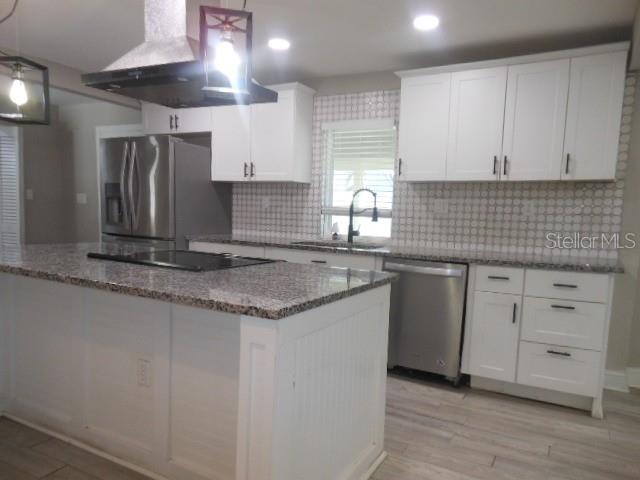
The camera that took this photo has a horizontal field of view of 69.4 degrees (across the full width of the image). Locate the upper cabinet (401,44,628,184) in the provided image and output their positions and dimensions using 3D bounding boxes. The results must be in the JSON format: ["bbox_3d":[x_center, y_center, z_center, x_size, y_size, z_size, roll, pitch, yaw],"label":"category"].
[{"bbox_3d":[1.328,-0.846,3.389,1.495,0.838,0.342,4,5,28],"label":"upper cabinet"}]

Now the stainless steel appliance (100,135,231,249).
[{"bbox_3d":[-1.524,-0.041,4.628,0.897,1.800,0.861,4,5,28],"label":"stainless steel appliance"}]

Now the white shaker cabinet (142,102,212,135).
[{"bbox_3d":[-1.379,-1.253,4.805,0.939,0.335,0.332,4,5,28],"label":"white shaker cabinet"}]

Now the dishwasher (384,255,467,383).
[{"bbox_3d":[0.852,0.564,3.541,0.593,0.855,0.605,4,5,28],"label":"dishwasher"}]

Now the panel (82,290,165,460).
[{"bbox_3d":[-0.938,0.597,2.179,0.555,0.750,0.025,4,5,28],"label":"panel"}]

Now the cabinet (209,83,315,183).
[{"bbox_3d":[-0.552,-0.966,4.380,0.951,0.833,0.342,4,5,28],"label":"cabinet"}]

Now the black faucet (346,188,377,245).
[{"bbox_3d":[0.367,-0.203,3.999,0.285,0.481,0.070,4,5,28],"label":"black faucet"}]

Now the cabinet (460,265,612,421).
[{"bbox_3d":[1.503,0.604,3.229,0.833,0.876,0.629,4,5,28],"label":"cabinet"}]

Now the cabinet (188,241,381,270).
[{"bbox_3d":[-0.236,0.491,4.145,1.894,0.876,0.629,4,5,28],"label":"cabinet"}]

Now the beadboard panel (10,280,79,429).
[{"bbox_3d":[-1.470,0.562,2.459,0.580,0.750,0.025,4,5,28],"label":"beadboard panel"}]

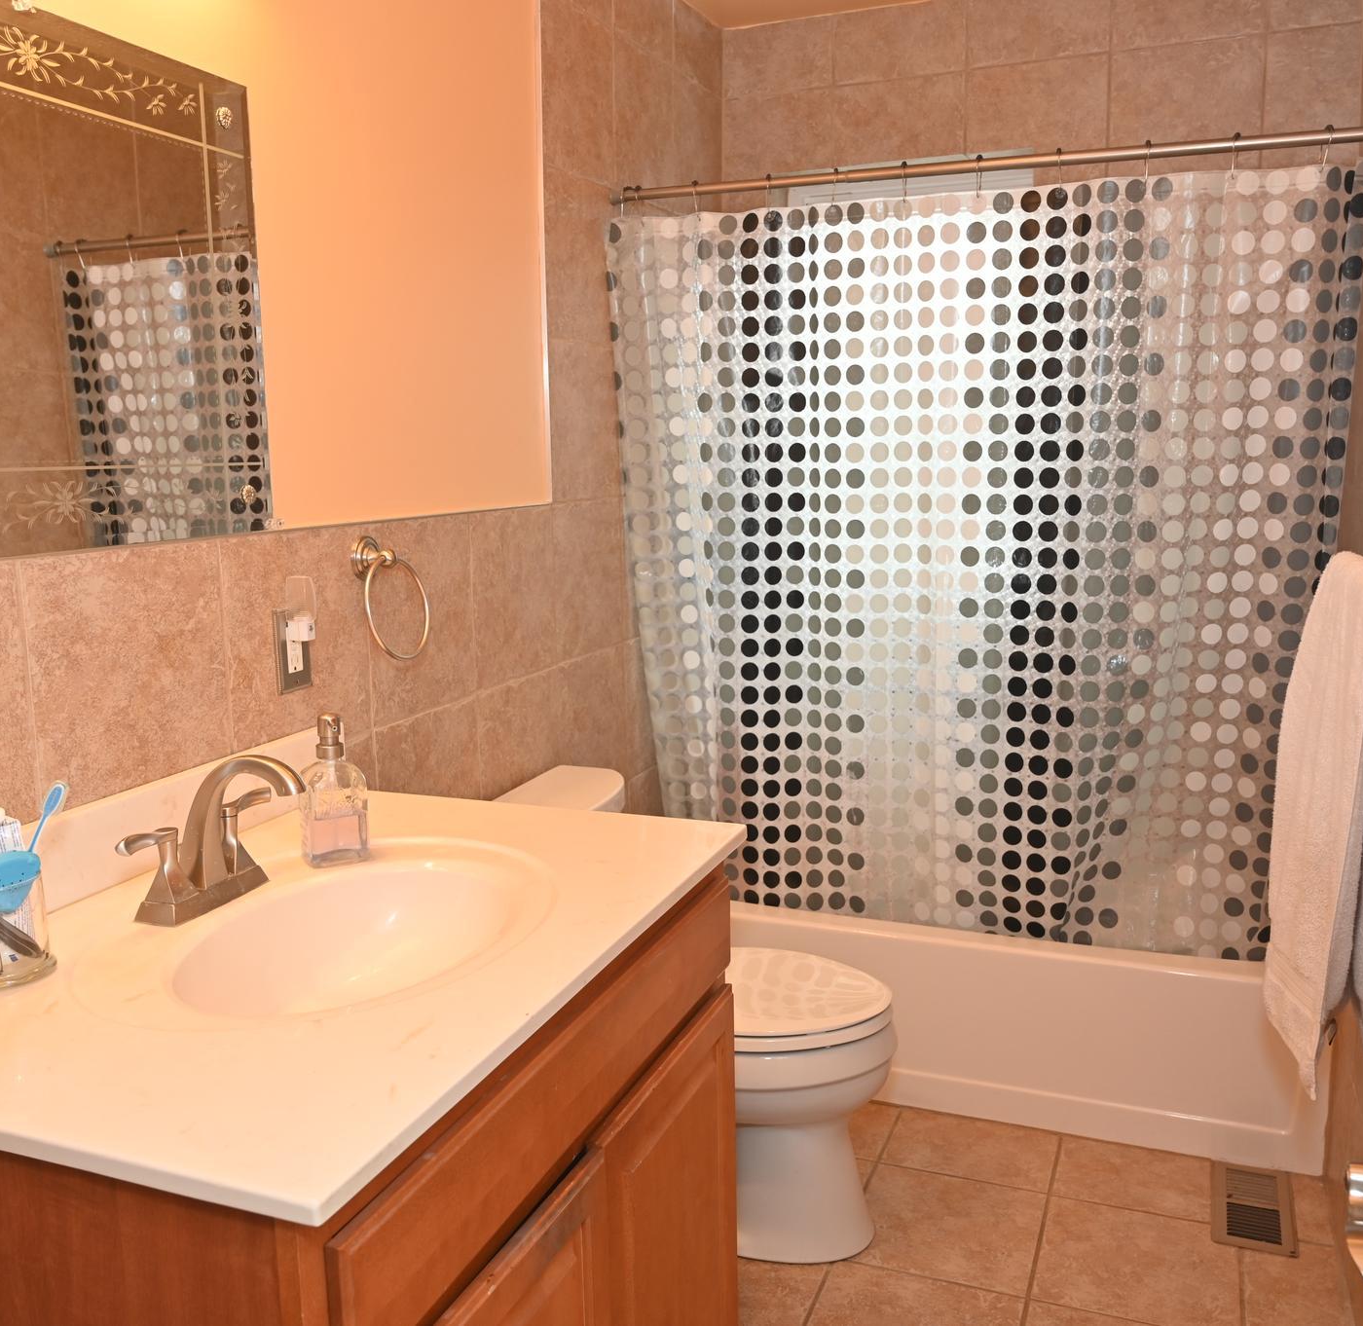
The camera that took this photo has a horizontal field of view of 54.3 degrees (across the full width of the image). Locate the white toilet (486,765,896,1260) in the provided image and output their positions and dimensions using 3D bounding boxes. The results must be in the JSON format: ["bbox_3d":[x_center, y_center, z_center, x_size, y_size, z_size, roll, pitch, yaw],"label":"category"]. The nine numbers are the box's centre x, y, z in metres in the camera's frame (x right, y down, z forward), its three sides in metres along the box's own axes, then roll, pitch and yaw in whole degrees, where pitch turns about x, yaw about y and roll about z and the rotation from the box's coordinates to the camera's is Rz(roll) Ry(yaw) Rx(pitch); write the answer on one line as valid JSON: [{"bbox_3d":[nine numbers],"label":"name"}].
[{"bbox_3d":[0.032,0.634,2.413,0.720,0.764,0.425,3,10,21],"label":"white toilet"}]

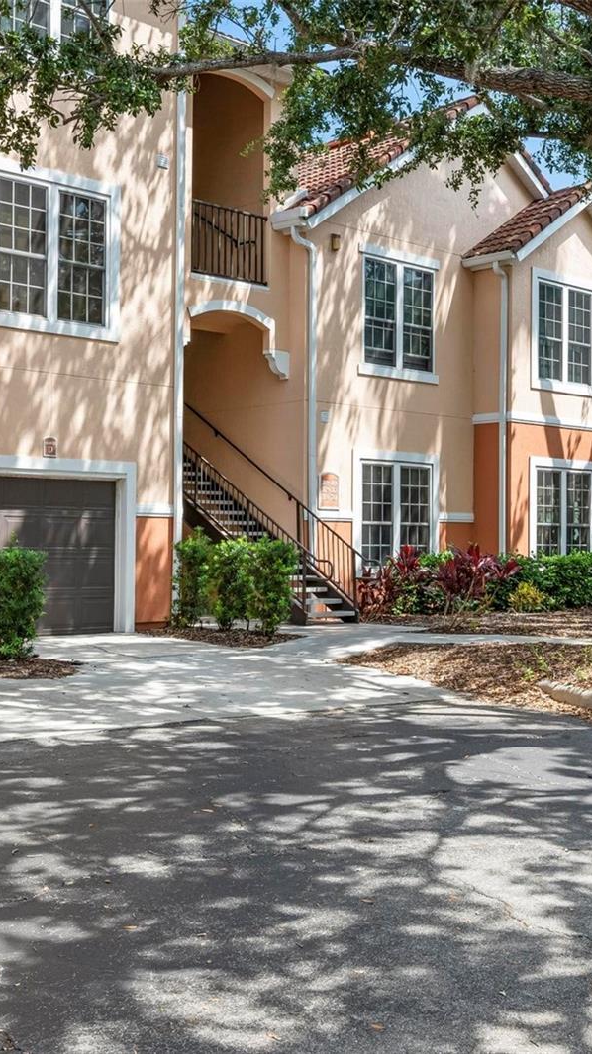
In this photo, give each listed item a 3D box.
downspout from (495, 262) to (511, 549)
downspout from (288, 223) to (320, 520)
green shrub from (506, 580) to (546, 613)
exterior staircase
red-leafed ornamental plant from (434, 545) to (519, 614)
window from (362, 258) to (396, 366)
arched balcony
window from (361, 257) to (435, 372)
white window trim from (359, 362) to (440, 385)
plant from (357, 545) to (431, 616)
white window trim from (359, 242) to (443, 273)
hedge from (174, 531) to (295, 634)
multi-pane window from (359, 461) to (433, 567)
[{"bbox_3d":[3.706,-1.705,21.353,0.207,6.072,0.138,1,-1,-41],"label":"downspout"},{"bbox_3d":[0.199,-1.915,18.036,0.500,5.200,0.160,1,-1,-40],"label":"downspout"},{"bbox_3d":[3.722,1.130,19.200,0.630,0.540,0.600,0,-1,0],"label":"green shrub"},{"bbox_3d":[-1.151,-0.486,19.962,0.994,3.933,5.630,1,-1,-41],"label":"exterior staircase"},{"bbox_3d":[2.845,0.818,18.700,1.300,1.080,1.150,1,-1,-40],"label":"red-leafed ornamental plant"},{"bbox_3d":[1.344,-3.444,19.161,0.750,1.690,0.100,1,-1,-40],"label":"window"},{"bbox_3d":[-1.251,-5.470,19.102,1.573,3.091,1.145,1,-1,-41],"label":"arched balcony"},{"bbox_3d":[1.794,-3.660,20.595,1.800,1.833,0.100,1,-1,-41],"label":"window"},{"bbox_3d":[1.801,-2.627,20.499,1.992,0.175,0.100,1,-1,-41],"label":"white window trim"},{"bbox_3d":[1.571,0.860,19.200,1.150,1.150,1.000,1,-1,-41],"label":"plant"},{"bbox_3d":[1.866,-4.713,20.698,2.042,0.159,0.080,1,-1,-41],"label":"white window trim"},{"bbox_3d":[-0.791,0.734,15.500,0.800,1.230,1.700,1,-1,-40],"label":"hedge"},{"bbox_3d":[1.641,-0.189,19.394,1.670,1.710,0.120,1,-1,-40],"label":"multi-pane window"}]

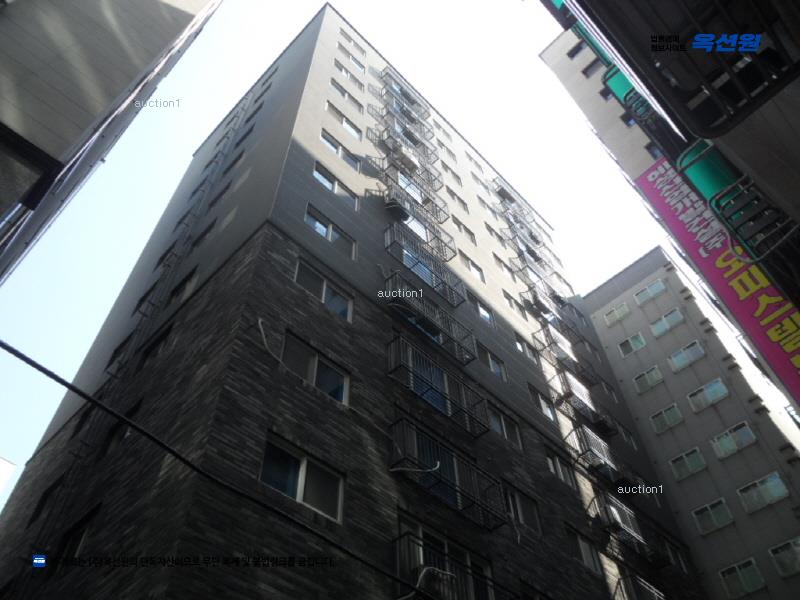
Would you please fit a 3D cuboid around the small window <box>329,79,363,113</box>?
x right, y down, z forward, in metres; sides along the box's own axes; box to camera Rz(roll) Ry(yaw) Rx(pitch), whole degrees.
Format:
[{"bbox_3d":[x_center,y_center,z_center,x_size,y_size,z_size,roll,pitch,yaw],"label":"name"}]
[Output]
[{"bbox_3d":[-2.303,-8.641,26.680,1.844,1.031,0.160,38,-63,-26],"label":"small window"}]

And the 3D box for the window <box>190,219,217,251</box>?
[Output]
[{"bbox_3d":[-6.468,-2.006,20.674,1.316,1.036,0.150,-39,-61,24],"label":"window"}]

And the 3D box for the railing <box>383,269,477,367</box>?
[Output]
[{"bbox_3d":[0.969,0.615,19.092,0.529,1.206,3.392,-39,-61,24],"label":"railing"}]

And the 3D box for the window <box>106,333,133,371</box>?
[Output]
[{"bbox_3d":[-8.922,1.675,19.979,1.259,0.983,0.160,-39,-61,24],"label":"window"}]

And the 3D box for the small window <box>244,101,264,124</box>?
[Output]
[{"bbox_3d":[-6.844,-8.768,29.699,1.316,1.036,0.150,-39,-61,24],"label":"small window"}]

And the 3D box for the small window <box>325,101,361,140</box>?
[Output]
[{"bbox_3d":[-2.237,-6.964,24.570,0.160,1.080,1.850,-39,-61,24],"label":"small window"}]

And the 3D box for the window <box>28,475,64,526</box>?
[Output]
[{"bbox_3d":[-8.894,5.120,15.852,1.224,1.070,0.180,-39,-61,24],"label":"window"}]

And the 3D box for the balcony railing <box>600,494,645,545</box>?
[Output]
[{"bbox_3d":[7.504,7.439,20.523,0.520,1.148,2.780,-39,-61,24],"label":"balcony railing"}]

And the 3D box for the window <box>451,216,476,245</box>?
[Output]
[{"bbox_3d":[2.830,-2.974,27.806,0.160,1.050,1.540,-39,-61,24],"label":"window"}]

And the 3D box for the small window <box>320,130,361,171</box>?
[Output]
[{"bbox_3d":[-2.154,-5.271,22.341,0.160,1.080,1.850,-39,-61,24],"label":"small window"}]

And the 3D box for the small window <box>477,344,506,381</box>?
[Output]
[{"bbox_3d":[3.055,2.112,20.838,0.150,1.036,1.484,-39,-61,24],"label":"small window"}]

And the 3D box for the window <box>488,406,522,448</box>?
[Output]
[{"bbox_3d":[3.123,3.804,18.810,0.180,1.006,1.510,-39,-61,24],"label":"window"}]

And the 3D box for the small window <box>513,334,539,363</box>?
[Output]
[{"bbox_3d":[4.925,1.992,24.144,1.522,0.966,0.160,38,-63,-26],"label":"small window"}]

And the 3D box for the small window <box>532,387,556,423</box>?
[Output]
[{"bbox_3d":[5.058,3.697,22.341,0.180,1.006,1.493,-39,-61,24],"label":"small window"}]

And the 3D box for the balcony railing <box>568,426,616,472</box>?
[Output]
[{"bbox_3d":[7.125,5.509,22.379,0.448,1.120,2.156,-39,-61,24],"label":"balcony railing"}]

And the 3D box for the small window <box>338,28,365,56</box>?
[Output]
[{"bbox_3d":[-2.570,-13.804,33.571,0.180,1.013,1.836,-39,-61,24],"label":"small window"}]

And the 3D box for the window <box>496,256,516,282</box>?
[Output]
[{"bbox_3d":[4.758,-1.386,28.607,1.522,0.966,0.160,38,-63,-26],"label":"window"}]

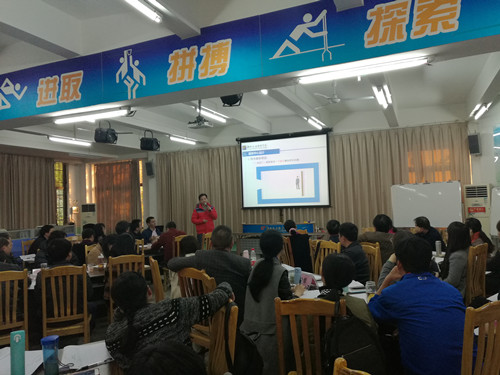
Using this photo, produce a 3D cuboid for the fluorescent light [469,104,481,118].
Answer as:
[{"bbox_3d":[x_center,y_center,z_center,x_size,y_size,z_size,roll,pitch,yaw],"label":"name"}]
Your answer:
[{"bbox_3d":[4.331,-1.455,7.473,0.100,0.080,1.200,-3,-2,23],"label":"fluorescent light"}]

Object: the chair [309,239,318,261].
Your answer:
[{"bbox_3d":[1.193,1.266,5.729,0.520,1.025,0.440,0,-3,-44],"label":"chair"}]

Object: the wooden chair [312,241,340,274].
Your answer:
[{"bbox_3d":[0.886,1.250,5.304,0.520,0.980,0.430,-1,-2,-27],"label":"wooden chair"}]

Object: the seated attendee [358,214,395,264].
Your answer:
[{"bbox_3d":[1.789,1.046,5.547,0.520,1.320,0.720,-2,-2,-5],"label":"seated attendee"}]

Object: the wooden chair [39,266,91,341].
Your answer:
[{"bbox_3d":[-1.910,1.305,4.022,0.440,1.025,0.520,-1,-2,-26],"label":"wooden chair"}]

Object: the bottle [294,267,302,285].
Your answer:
[{"bbox_3d":[0.460,0.837,3.700,0.068,0.165,0.068,-4,-2,22],"label":"bottle"}]

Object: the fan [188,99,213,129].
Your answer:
[{"bbox_3d":[-0.736,-1.093,5.800,0.340,0.450,0.300,-4,-2,22],"label":"fan"}]

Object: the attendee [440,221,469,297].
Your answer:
[{"bbox_3d":[2.363,1.055,4.684,0.450,1.300,0.700,0,-3,-41],"label":"attendee"}]

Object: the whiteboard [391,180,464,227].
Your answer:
[{"bbox_3d":[3.482,0.359,7.716,1.240,0.870,0.050,-3,-2,29],"label":"whiteboard"}]

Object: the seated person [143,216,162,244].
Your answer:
[{"bbox_3d":[-1.750,1.237,7.492,0.720,1.322,0.520,-3,-2,30],"label":"seated person"}]

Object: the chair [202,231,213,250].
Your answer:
[{"bbox_3d":[-0.815,1.381,7.696,0.430,0.980,0.500,-1,-2,-35],"label":"chair"}]

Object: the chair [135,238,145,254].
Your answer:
[{"bbox_3d":[-2.052,1.400,6.950,0.430,0.980,0.500,-2,-2,-5],"label":"chair"}]

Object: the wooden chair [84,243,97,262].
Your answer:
[{"bbox_3d":[-2.177,1.371,5.965,0.500,0.980,0.430,-4,-3,41],"label":"wooden chair"}]

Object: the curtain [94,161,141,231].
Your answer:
[{"bbox_3d":[-3.947,0.656,11.618,1.580,2.880,0.160,-4,-2,22],"label":"curtain"}]

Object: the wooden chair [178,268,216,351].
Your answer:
[{"bbox_3d":[-0.280,1.194,3.170,0.430,1.020,0.500,-5,-3,44],"label":"wooden chair"}]

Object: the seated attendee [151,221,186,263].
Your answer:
[{"bbox_3d":[-1.485,1.243,7.101,0.550,1.250,0.800,-1,-2,-38],"label":"seated attendee"}]

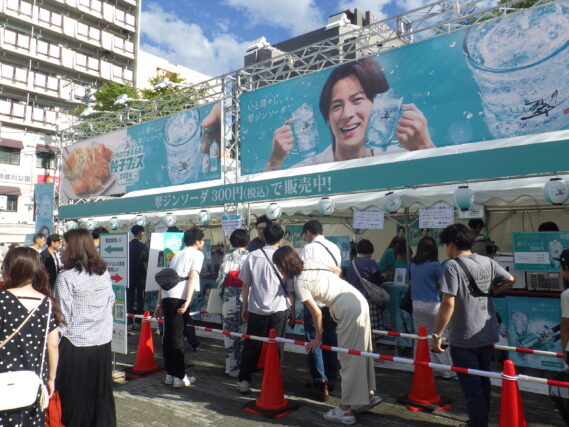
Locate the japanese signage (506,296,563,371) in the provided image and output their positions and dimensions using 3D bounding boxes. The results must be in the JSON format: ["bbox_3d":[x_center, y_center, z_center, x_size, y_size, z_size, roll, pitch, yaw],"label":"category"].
[{"bbox_3d":[2.573,1.220,4.715,0.525,0.725,0.020,-4,-6,37],"label":"japanese signage"}]

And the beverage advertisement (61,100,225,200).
[{"bbox_3d":[-3.076,-1.039,8.977,5.180,1.260,0.050,-4,-6,37],"label":"beverage advertisement"}]

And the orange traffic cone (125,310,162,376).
[{"bbox_3d":[-1.643,1.510,5.448,0.390,0.700,0.390,-4,-6,41],"label":"orange traffic cone"}]

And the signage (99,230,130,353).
[{"bbox_3d":[-1.904,0.893,5.150,0.510,1.355,0.030,-3,-5,32],"label":"signage"}]

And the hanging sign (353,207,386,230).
[{"bbox_3d":[1.079,0.050,5.898,0.420,0.297,0.015,-4,-6,37],"label":"hanging sign"}]

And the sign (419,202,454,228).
[{"bbox_3d":[1.788,0.025,5.407,0.415,0.297,0.015,-4,-6,37],"label":"sign"}]

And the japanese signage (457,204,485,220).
[{"bbox_3d":[2.105,-0.032,5.167,0.290,0.205,0.015,-4,-6,37],"label":"japanese signage"}]

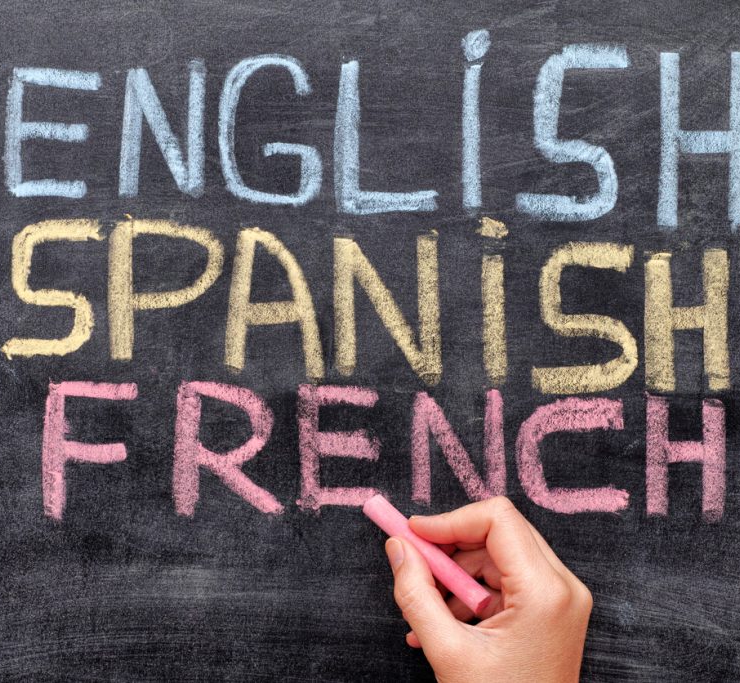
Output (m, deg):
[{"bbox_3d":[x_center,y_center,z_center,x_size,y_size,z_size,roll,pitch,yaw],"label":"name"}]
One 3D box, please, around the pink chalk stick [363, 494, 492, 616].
[{"bbox_3d":[0.028,0.104,1.045,0.076,0.012,0.012,41,-3,19],"label":"pink chalk stick"}]

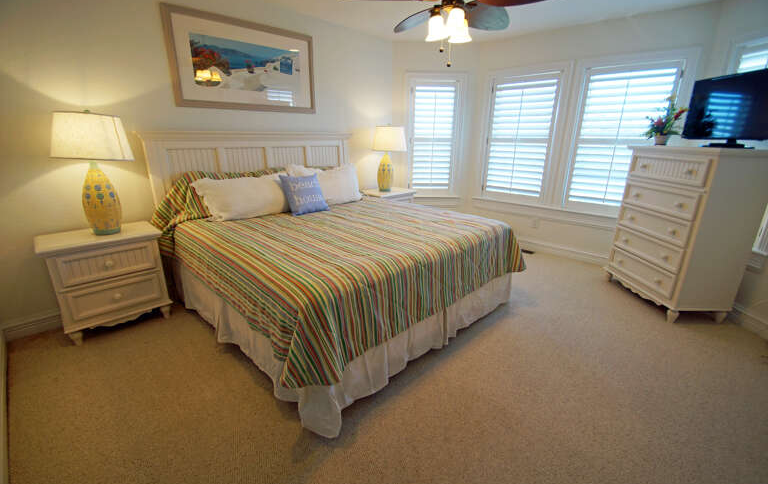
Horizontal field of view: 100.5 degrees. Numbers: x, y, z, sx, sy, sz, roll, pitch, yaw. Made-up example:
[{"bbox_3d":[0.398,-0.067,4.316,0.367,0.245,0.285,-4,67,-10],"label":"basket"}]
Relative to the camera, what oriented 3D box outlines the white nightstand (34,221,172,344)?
[{"bbox_3d":[-2.051,0.283,2.416,0.651,0.707,0.452,-16,24,-42],"label":"white nightstand"}]

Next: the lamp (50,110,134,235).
[{"bbox_3d":[-2.001,-0.472,2.242,0.418,0.838,0.418,-16,24,-42],"label":"lamp"}]

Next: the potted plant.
[{"bbox_3d":[2.461,-1.048,2.786,0.247,0.432,0.274,1,18,1],"label":"potted plant"}]

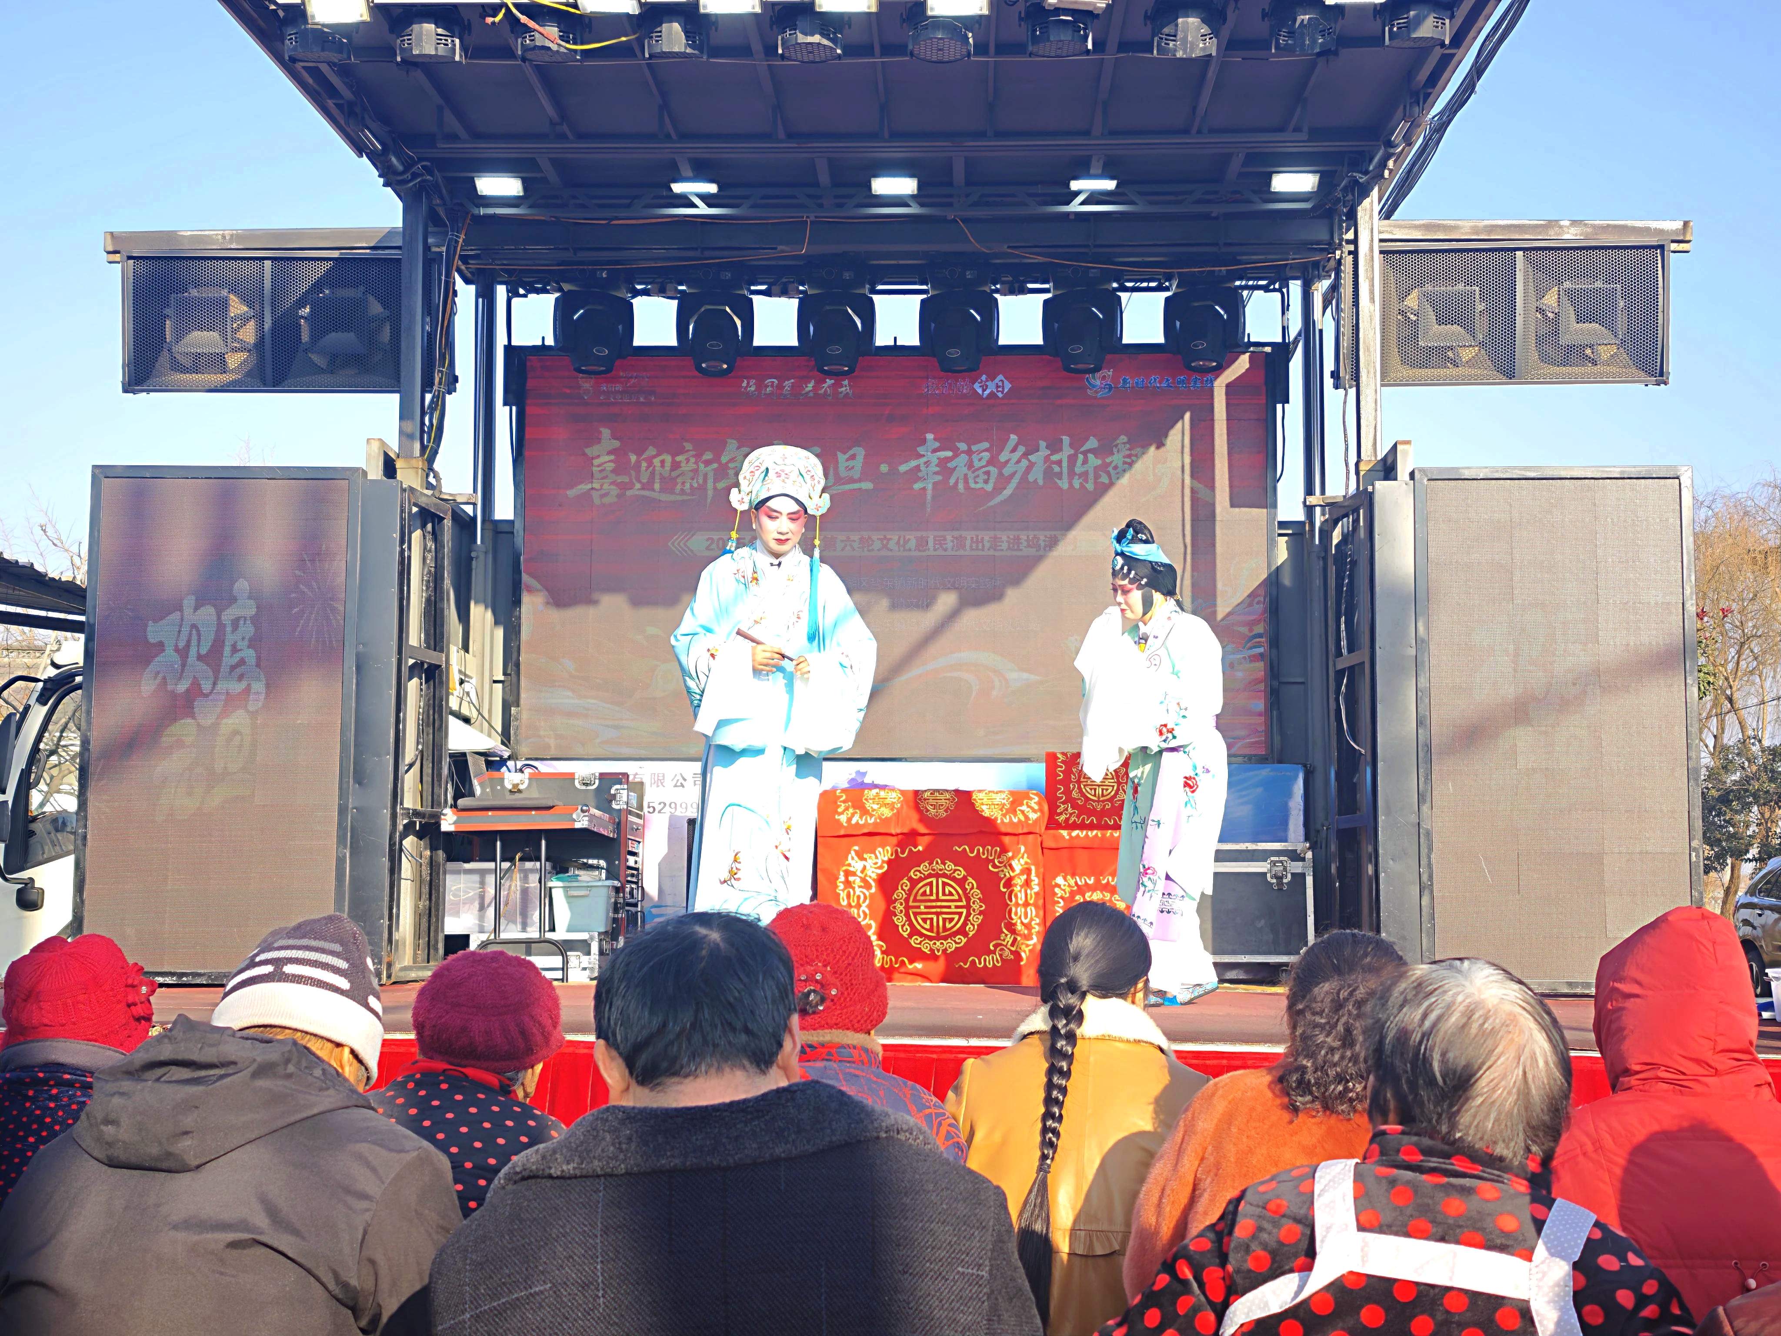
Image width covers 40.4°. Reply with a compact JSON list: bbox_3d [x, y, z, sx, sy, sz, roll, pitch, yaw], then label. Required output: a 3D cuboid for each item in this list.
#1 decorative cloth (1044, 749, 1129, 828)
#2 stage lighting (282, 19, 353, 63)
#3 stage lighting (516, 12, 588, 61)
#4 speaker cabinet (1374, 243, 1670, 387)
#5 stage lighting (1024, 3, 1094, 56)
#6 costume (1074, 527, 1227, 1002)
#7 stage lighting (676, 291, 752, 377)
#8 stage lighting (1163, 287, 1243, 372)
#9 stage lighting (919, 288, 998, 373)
[{"bbox_3d":[0.856,0.511,10.150,0.410,0.330,0.070,0,-5,0],"label":"decorative cloth"},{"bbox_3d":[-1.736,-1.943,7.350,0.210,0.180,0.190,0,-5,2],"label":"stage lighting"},{"bbox_3d":[-1.030,-1.926,7.350,0.210,0.160,0.180,0,5,0],"label":"stage lighting"},{"bbox_3d":[2.612,-1.471,10.269,1.270,0.600,0.450,0,1,5],"label":"speaker cabinet"},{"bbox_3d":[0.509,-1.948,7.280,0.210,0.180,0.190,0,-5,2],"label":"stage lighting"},{"bbox_3d":[0.904,0.321,8.380,0.470,1.660,0.380,-4,-7,40],"label":"costume"},{"bbox_3d":[-0.772,-1.477,10.650,0.325,0.370,0.280,0,-5,1],"label":"stage lighting"},{"bbox_3d":[1.376,-1.492,10.650,0.325,0.370,0.280,0,-5,1],"label":"stage lighting"},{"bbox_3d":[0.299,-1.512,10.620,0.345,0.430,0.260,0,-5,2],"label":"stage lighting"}]

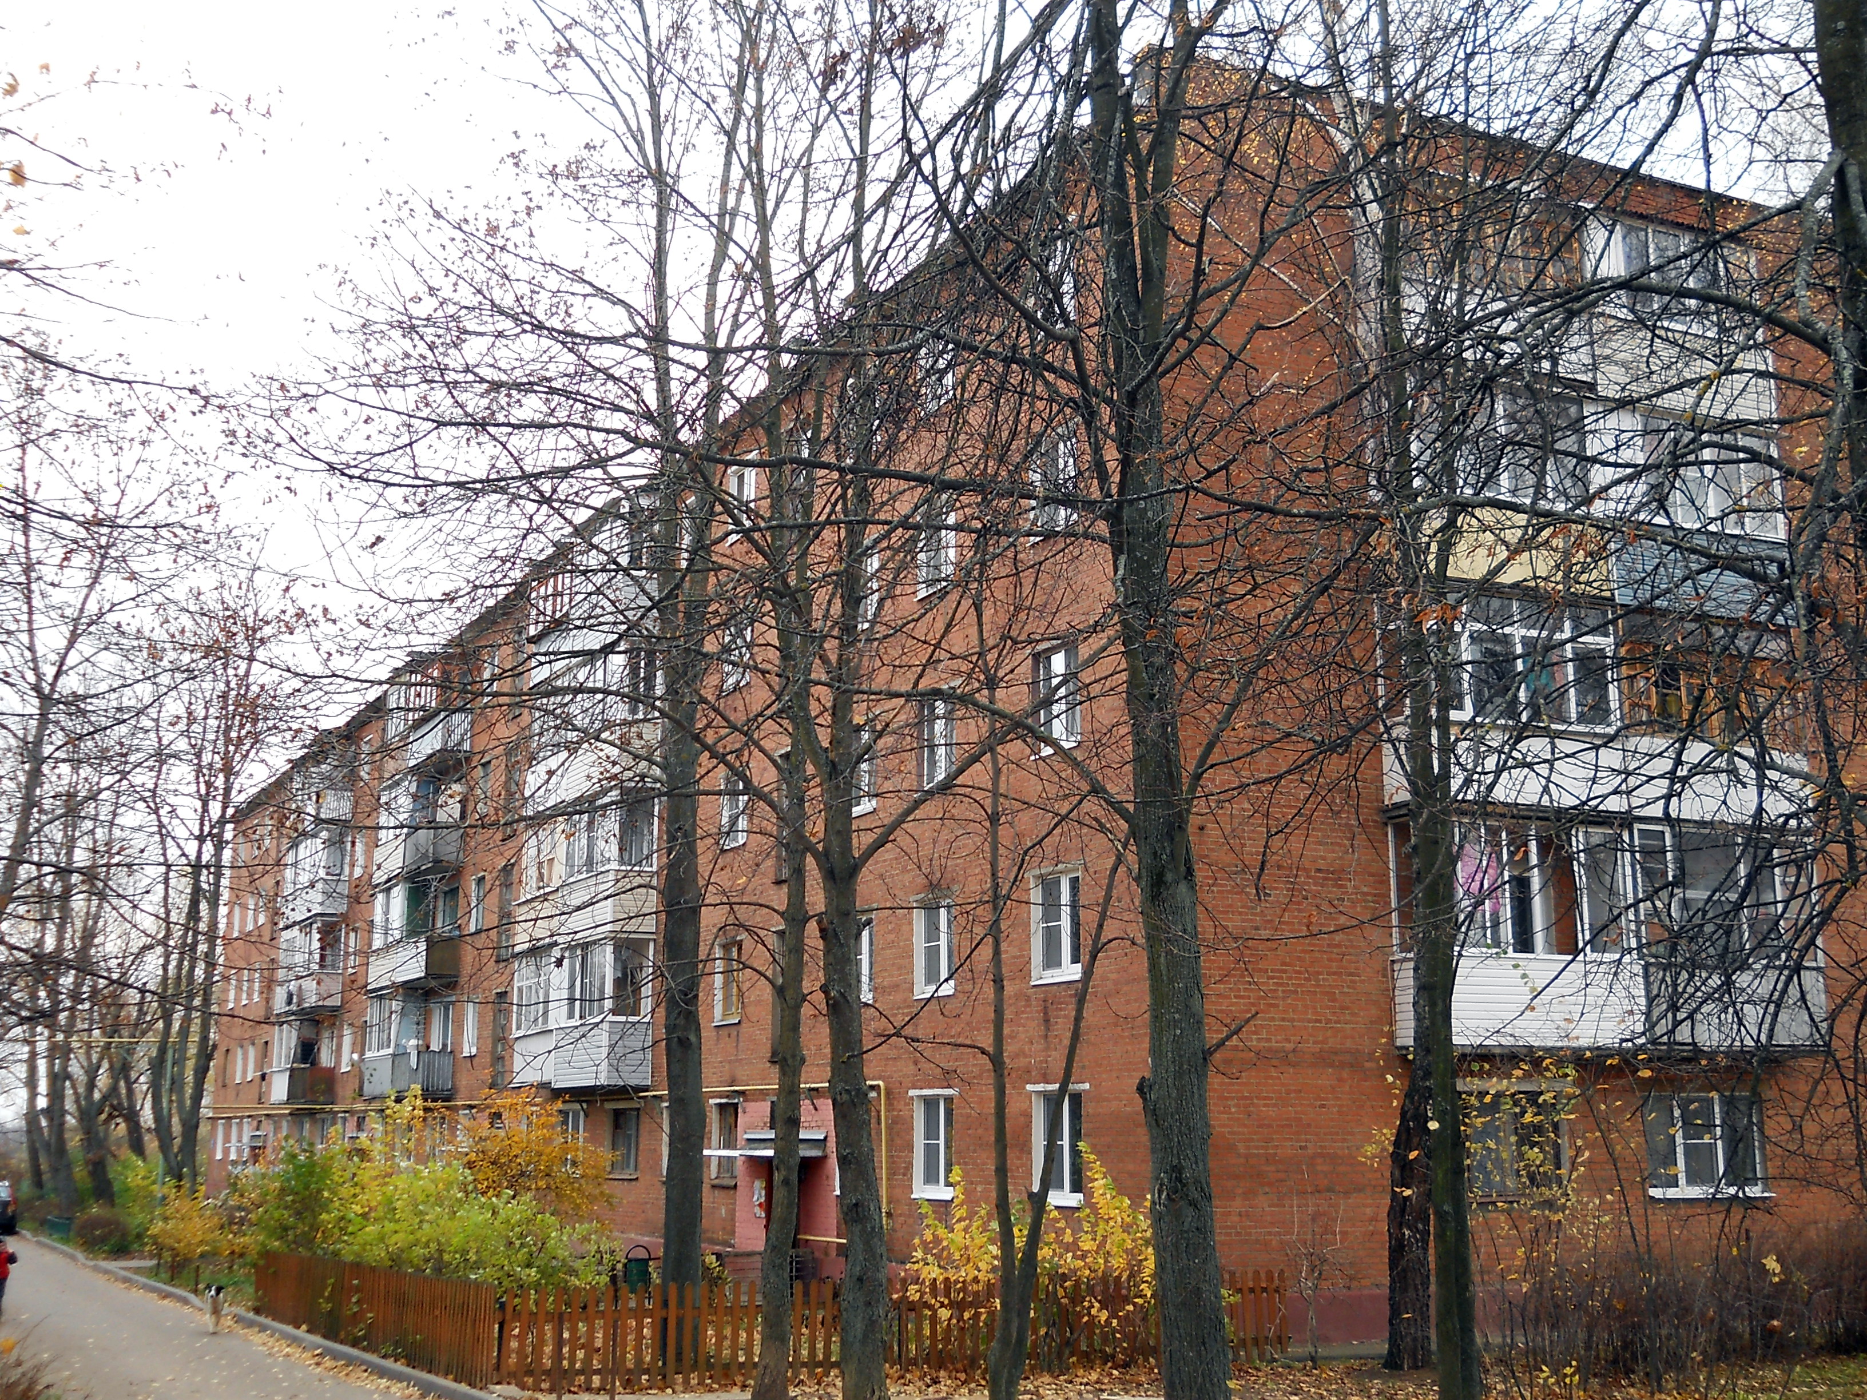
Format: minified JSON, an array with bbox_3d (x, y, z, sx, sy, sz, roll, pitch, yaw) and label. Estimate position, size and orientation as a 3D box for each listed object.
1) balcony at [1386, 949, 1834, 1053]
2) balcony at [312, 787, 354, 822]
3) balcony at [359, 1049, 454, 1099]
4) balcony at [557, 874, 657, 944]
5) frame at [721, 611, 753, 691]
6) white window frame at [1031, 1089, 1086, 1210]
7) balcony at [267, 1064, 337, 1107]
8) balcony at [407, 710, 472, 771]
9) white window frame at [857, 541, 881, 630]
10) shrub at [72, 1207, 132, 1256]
[{"bbox_3d":[8.305,3.798,26.719,6.100,1.140,0.850,6,-13,-25],"label":"balcony"},{"bbox_3d":[-18.560,3.472,67.747,0.850,1.100,3.250,6,-13,-25],"label":"balcony"},{"bbox_3d":[-13.220,9.457,55.329,0.800,1.150,6.550,6,-13,-25],"label":"balcony"},{"bbox_3d":[-6.173,4.032,41.672,0.850,1.250,3.300,6,-13,-25],"label":"balcony"},{"bbox_3d":[-3.295,-0.819,37.840,0.200,1.380,1.330,6,-13,-25],"label":"frame"},{"bbox_3d":[1.551,5.337,26.362,0.200,1.390,1.280,6,-13,-25],"label":"white window frame"},{"bbox_3d":[-19.273,11.827,67.501,0.800,1.150,6.350,6,-13,-25],"label":"balcony"},{"bbox_3d":[-12.420,1.117,55.471,0.780,1.110,3.500,6,-13,-25],"label":"balcony"},{"bbox_3d":[-0.978,-1.747,33.187,0.200,1.400,1.270,6,-13,-25],"label":"white window frame"},{"bbox_3d":[-17.764,11.342,47.369,1.300,1.060,1.300,6,-13,-25],"label":"shrub"}]

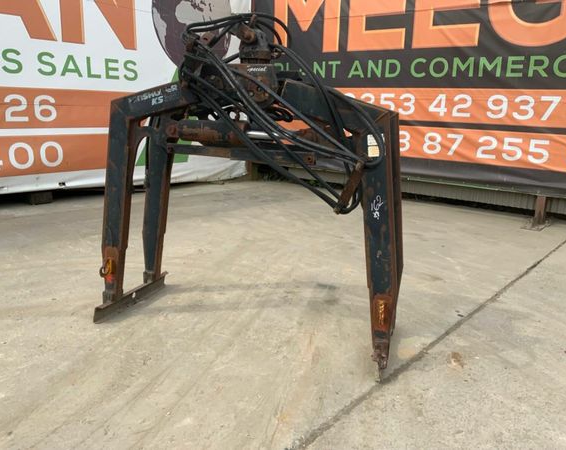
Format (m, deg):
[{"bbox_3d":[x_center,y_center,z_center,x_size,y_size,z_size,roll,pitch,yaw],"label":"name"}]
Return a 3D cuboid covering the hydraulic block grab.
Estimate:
[{"bbox_3d":[-0.173,-0.267,3.058,1.854,1.893,0.813,7,14,19],"label":"hydraulic block grab"}]

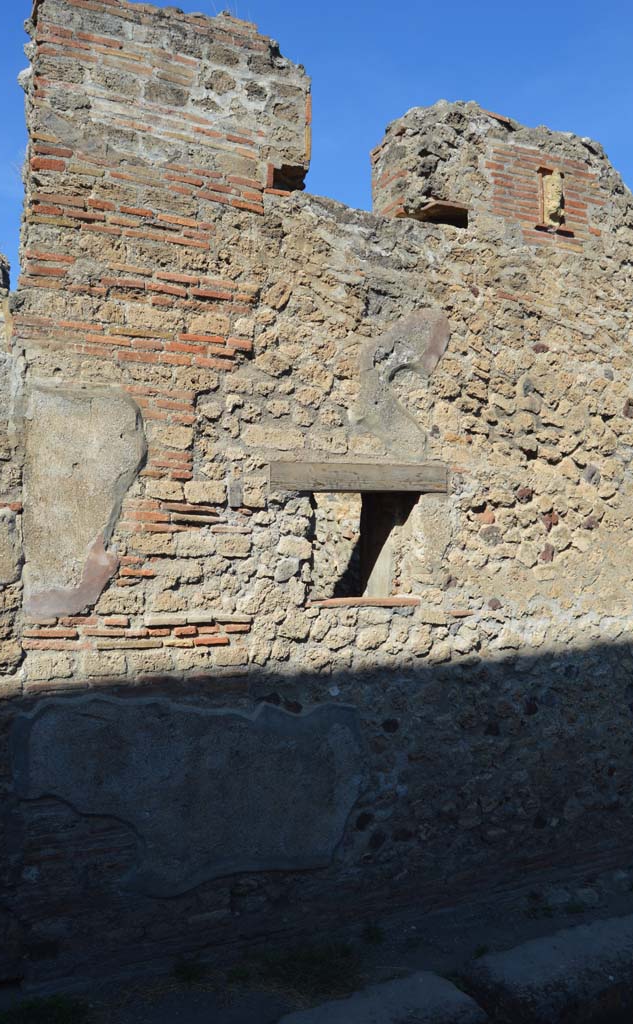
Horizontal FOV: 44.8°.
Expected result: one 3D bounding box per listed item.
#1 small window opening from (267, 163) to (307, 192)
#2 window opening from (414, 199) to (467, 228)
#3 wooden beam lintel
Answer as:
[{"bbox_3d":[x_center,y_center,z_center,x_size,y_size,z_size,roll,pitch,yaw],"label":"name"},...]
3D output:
[{"bbox_3d":[-0.182,-1.661,3.939,0.210,0.120,0.220,1,-5,-20],"label":"small window opening"},{"bbox_3d":[0.626,-1.597,4.244,0.342,0.107,0.250,1,-5,-20],"label":"window opening"},{"bbox_3d":[0.195,-0.160,3.931,0.961,0.138,0.200,1,-5,-20],"label":"wooden beam lintel"}]

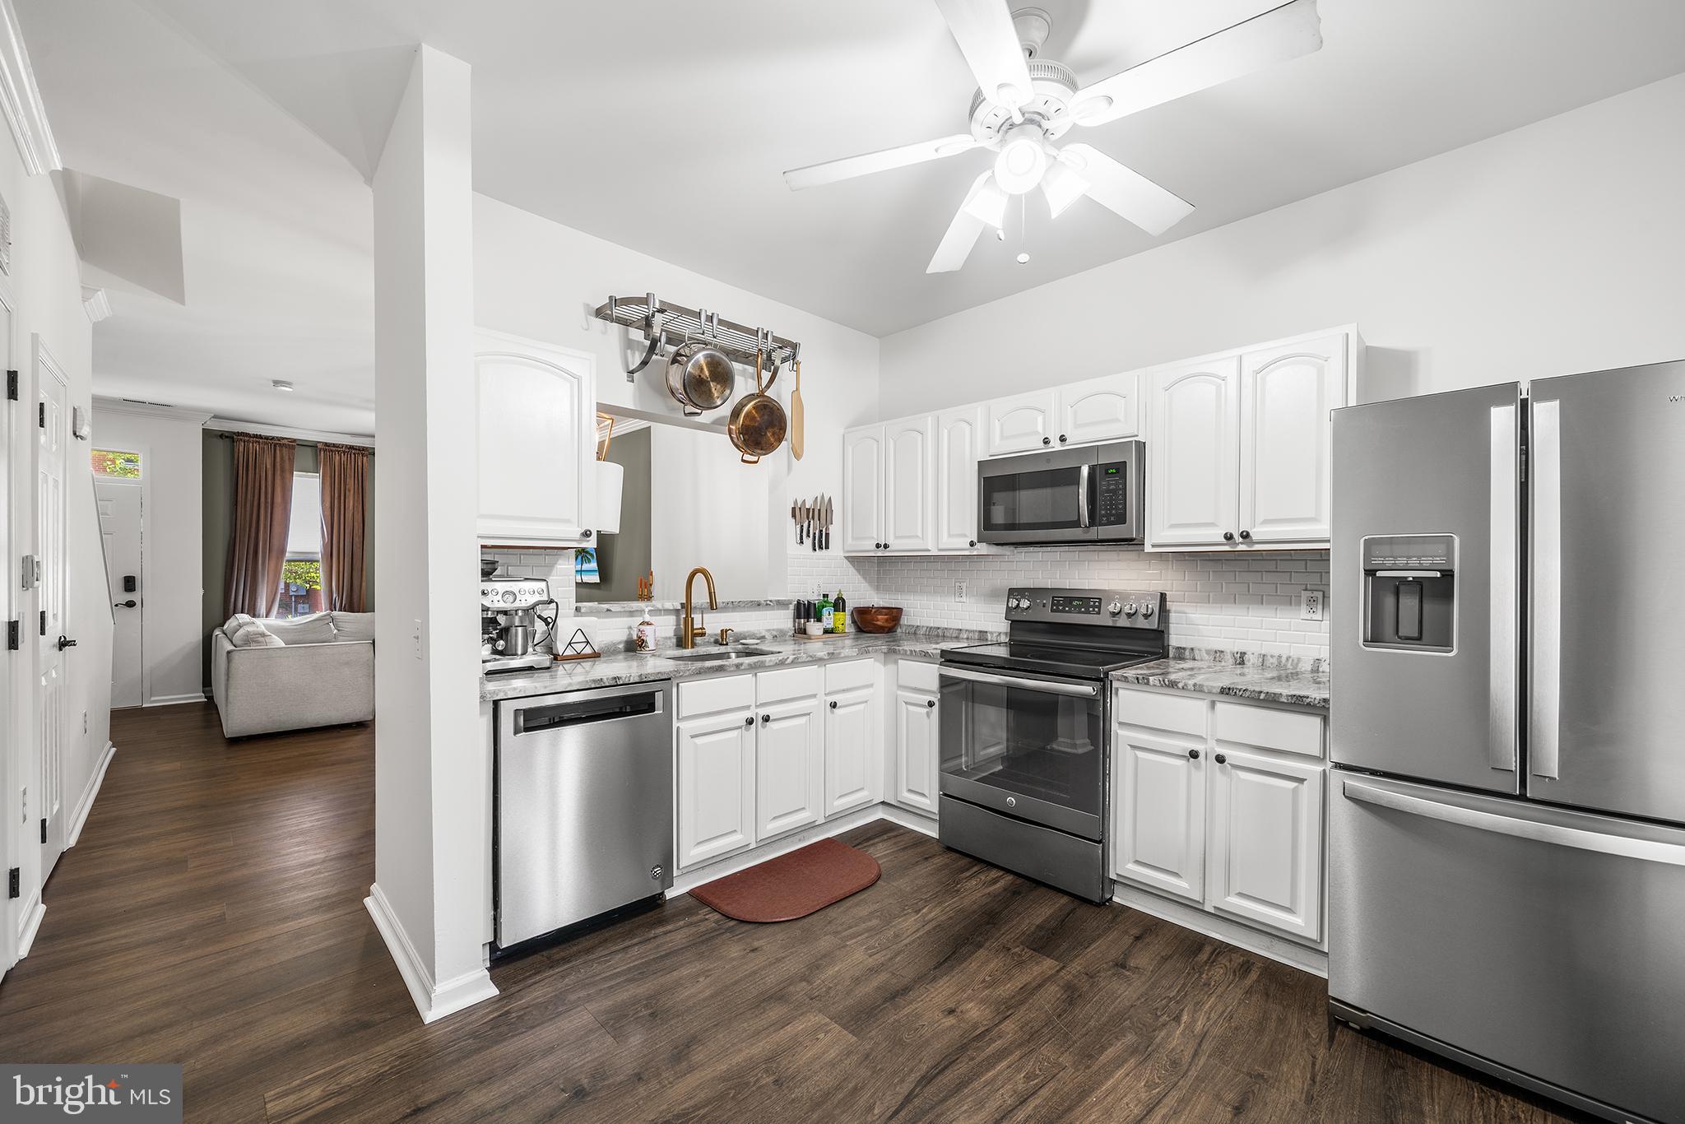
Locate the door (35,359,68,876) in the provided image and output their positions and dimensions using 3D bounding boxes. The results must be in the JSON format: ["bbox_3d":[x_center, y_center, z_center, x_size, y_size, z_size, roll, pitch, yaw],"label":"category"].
[{"bbox_3d":[-3.250,0.245,2.495,0.610,2.050,0.050,0,0,43],"label":"door"}]

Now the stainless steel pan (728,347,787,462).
[{"bbox_3d":[-0.400,-0.738,2.866,0.285,0.550,0.090,0,0,-42],"label":"stainless steel pan"}]

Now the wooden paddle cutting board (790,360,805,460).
[{"bbox_3d":[-0.221,-0.749,3.000,0.075,0.490,0.015,0,0,-35],"label":"wooden paddle cutting board"}]

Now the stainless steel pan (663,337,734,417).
[{"bbox_3d":[-0.617,-0.815,2.683,0.285,0.320,0.130,0,14,-41],"label":"stainless steel pan"}]

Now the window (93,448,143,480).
[{"bbox_3d":[-6.770,-0.875,5.350,0.820,0.270,0.060,0,0,-41],"label":"window"}]

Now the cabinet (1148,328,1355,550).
[{"bbox_3d":[1.597,-0.420,2.387,0.665,0.760,0.330,0,0,43],"label":"cabinet"}]

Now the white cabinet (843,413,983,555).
[{"bbox_3d":[0.475,-0.420,3.500,0.930,0.770,0.330,0,0,44],"label":"white cabinet"}]

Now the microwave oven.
[{"bbox_3d":[1.060,-0.296,2.880,0.755,0.415,0.410,0,0,44],"label":"microwave oven"}]

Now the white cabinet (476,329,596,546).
[{"bbox_3d":[-1.238,-0.435,2.369,0.450,0.765,0.330,0,0,-41],"label":"white cabinet"}]

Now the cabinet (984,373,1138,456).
[{"bbox_3d":[1.074,-0.650,2.875,0.765,0.300,0.330,0,0,43],"label":"cabinet"}]

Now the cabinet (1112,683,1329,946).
[{"bbox_3d":[1.510,0.852,2.370,0.680,0.780,0.600,0,0,44],"label":"cabinet"}]

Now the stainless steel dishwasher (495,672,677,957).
[{"bbox_3d":[-1.071,0.865,2.342,0.600,0.830,0.600,0,0,-41],"label":"stainless steel dishwasher"}]

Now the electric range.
[{"bbox_3d":[0.955,0.745,2.830,0.760,1.200,0.700,0,0,44],"label":"electric range"}]

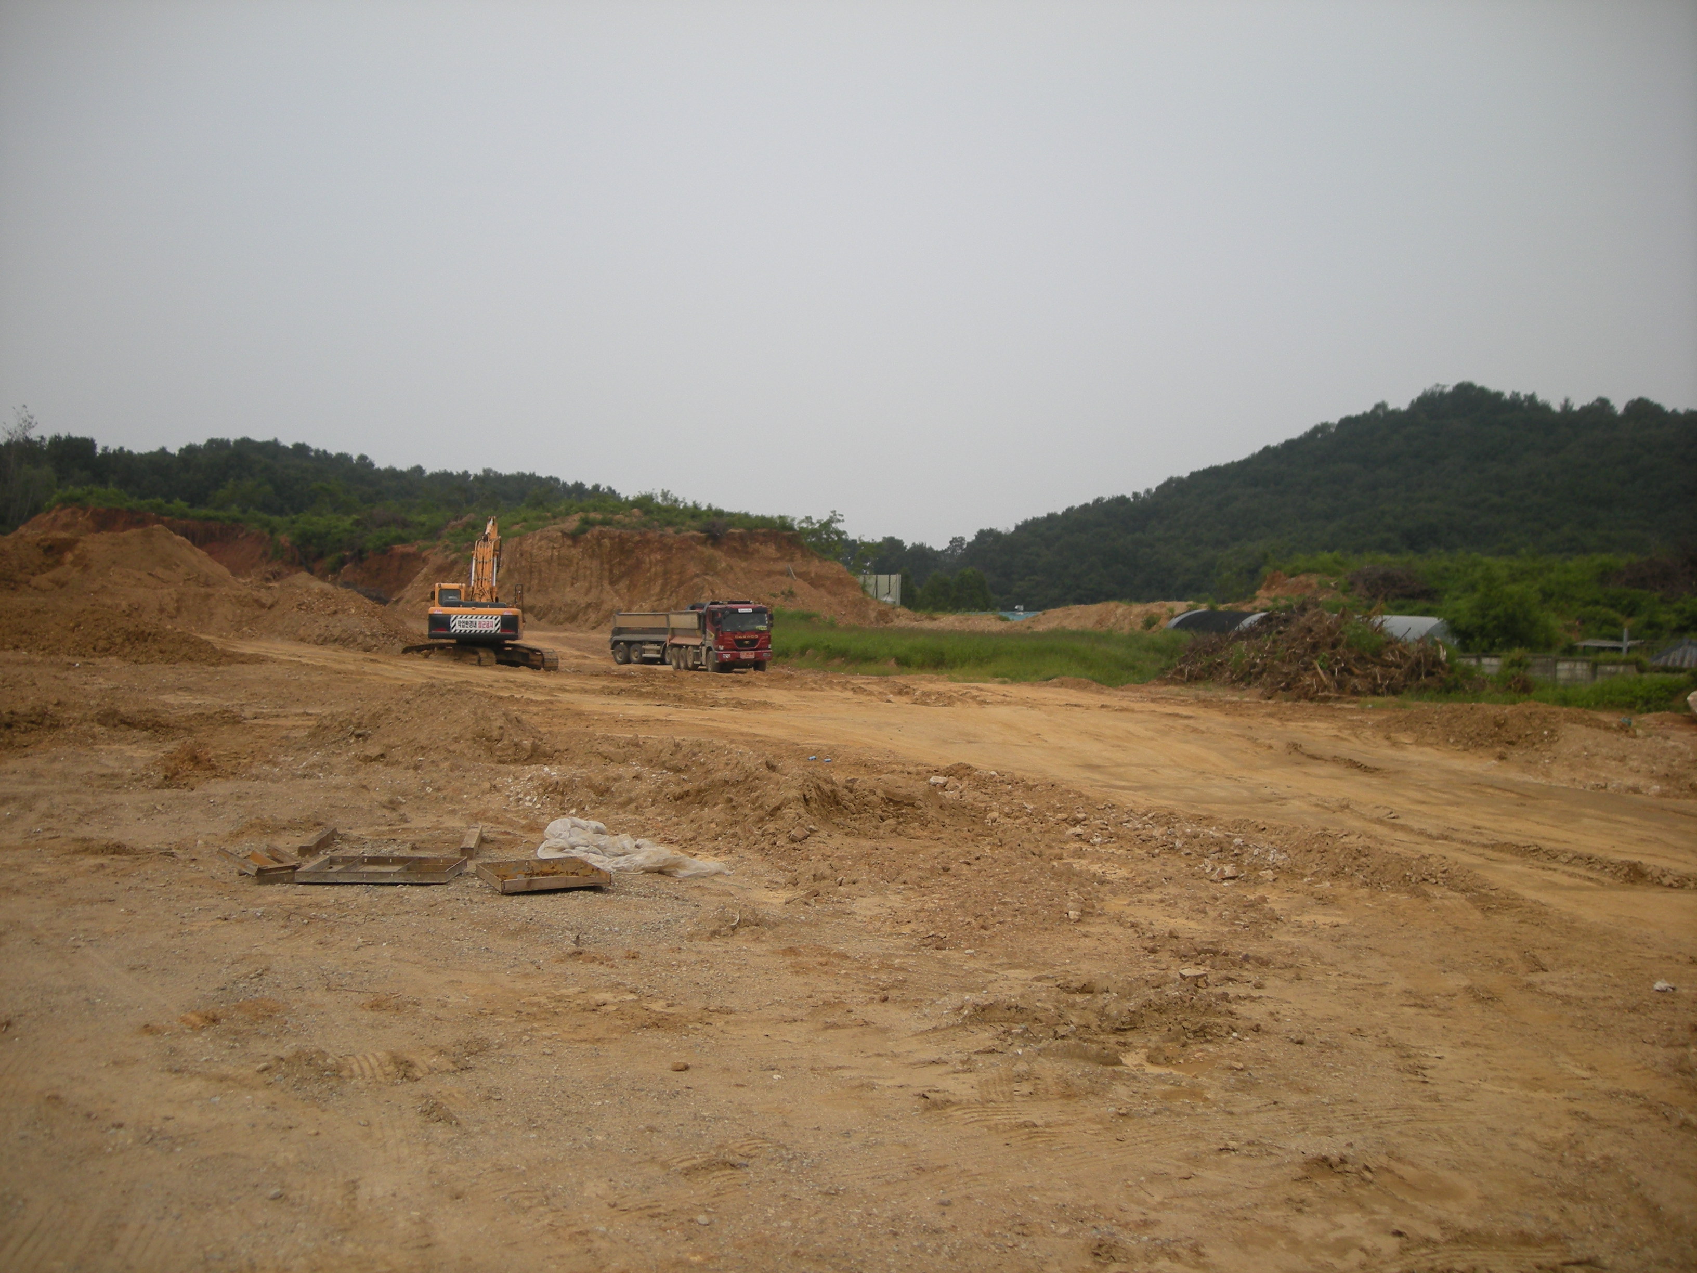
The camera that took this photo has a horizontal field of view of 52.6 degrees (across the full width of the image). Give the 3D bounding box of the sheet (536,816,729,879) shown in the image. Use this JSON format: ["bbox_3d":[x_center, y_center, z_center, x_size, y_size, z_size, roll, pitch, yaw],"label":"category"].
[{"bbox_3d":[-1.400,1.320,11.050,1.300,0.250,1.000,0,1,15],"label":"sheet"}]

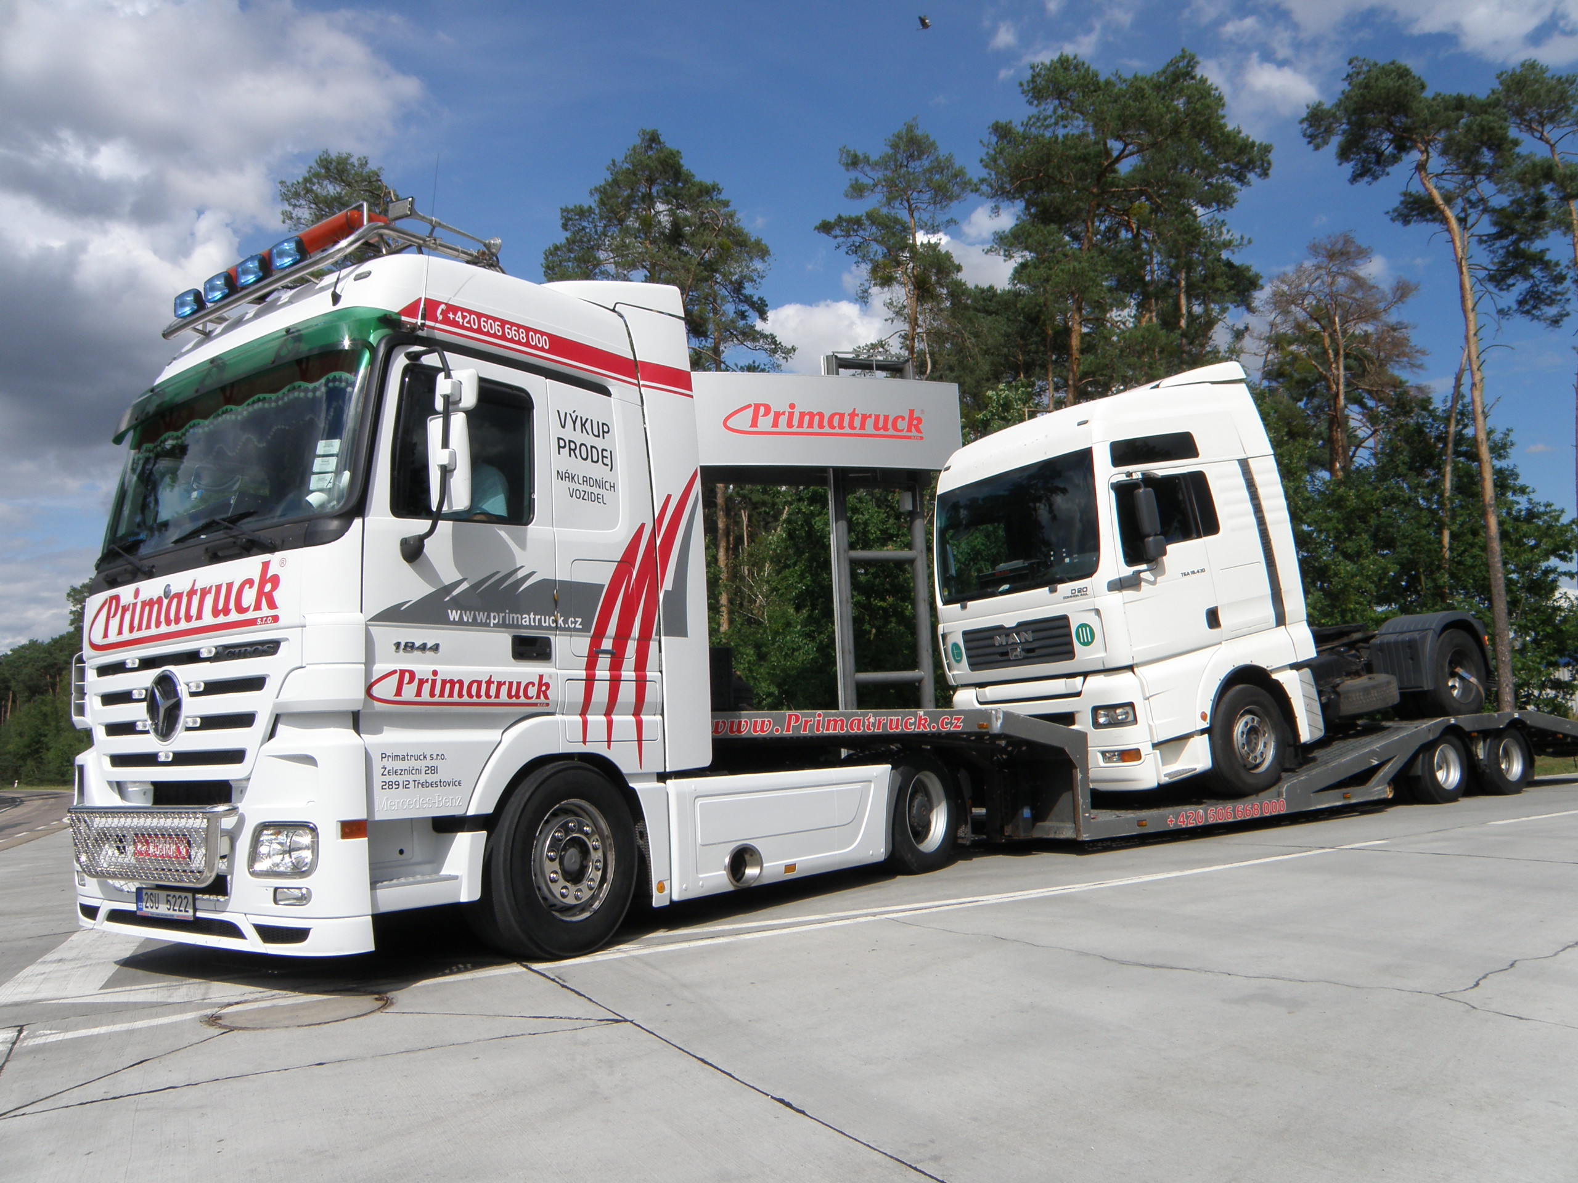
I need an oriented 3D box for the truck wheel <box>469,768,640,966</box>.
[{"bbox_3d":[-1.183,1.373,6.069,0.300,0.965,0.965,-8,-9,35],"label":"truck wheel"}]

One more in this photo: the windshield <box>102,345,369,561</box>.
[{"bbox_3d":[-2.863,-0.642,5.931,2.200,0.950,0.260,-8,-17,35],"label":"windshield"}]

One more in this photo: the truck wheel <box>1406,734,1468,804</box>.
[{"bbox_3d":[6.748,1.823,12.292,0.765,0.765,0.230,2,-9,-32],"label":"truck wheel"}]

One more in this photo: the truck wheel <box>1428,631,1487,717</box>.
[{"bbox_3d":[7.102,0.914,12.732,0.990,0.990,0.310,-8,-3,-34],"label":"truck wheel"}]

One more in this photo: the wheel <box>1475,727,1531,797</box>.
[{"bbox_3d":[7.816,1.850,12.972,0.765,0.765,0.230,2,-9,-32],"label":"wheel"}]

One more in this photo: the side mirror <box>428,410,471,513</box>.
[{"bbox_3d":[-1.518,-0.576,5.296,0.200,0.430,0.110,-6,-8,25],"label":"side mirror"}]

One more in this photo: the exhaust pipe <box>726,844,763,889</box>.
[{"bbox_3d":[-0.259,1.625,7.019,0.250,0.250,0.170,4,-10,-42],"label":"exhaust pipe"}]

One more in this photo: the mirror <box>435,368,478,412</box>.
[{"bbox_3d":[-1.507,-0.914,5.376,0.200,0.190,0.100,-6,-8,25],"label":"mirror"}]

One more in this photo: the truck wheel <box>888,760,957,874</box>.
[{"bbox_3d":[0.936,1.669,8.964,0.300,0.960,0.960,-8,-9,35],"label":"truck wheel"}]

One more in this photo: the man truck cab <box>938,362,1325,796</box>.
[{"bbox_3d":[3.094,-0.019,11.555,2.620,3.780,2.480,-8,-3,-34],"label":"man truck cab"}]

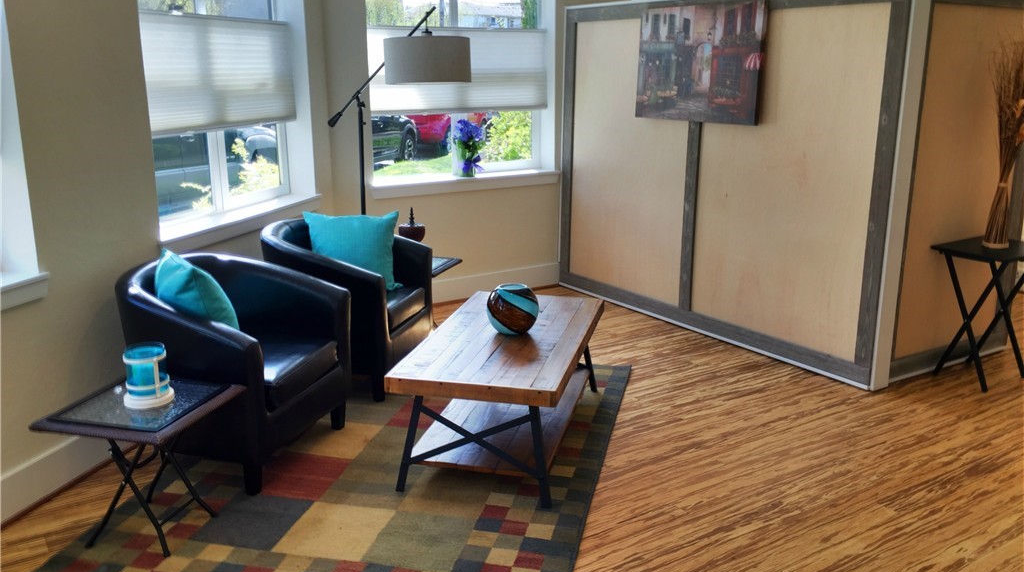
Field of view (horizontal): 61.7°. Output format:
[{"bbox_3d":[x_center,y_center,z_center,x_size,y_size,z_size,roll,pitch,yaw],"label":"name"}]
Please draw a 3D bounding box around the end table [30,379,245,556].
[{"bbox_3d":[-1.184,0.604,2.819,0.454,0.454,0.454,4,15,15],"label":"end table"}]

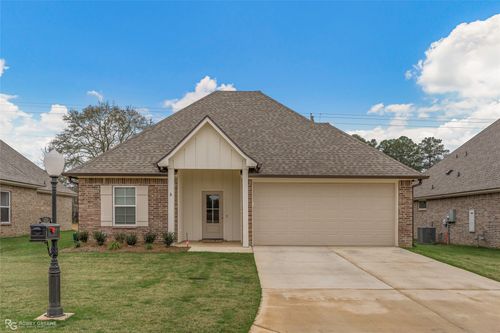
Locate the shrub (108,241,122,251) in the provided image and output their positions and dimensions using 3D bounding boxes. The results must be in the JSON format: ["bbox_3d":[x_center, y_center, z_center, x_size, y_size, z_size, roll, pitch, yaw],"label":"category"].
[{"bbox_3d":[-4.770,2.800,13.300,0.480,0.360,0.470,0,-4,-1],"label":"shrub"}]

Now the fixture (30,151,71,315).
[{"bbox_3d":[-2.980,1.030,5.680,0.480,2.580,0.580,0,-4,-1],"label":"fixture"}]

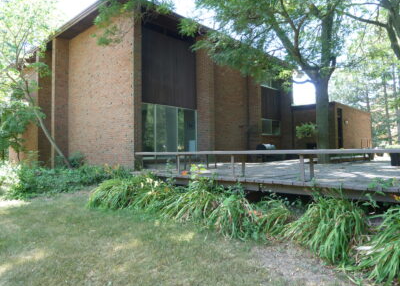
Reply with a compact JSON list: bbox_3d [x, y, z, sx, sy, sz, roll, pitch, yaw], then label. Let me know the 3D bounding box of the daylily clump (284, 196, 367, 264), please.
[{"bbox_3d":[1.410,0.885,3.270,0.880,0.600,0.820,-2,-3,41],"label":"daylily clump"}]

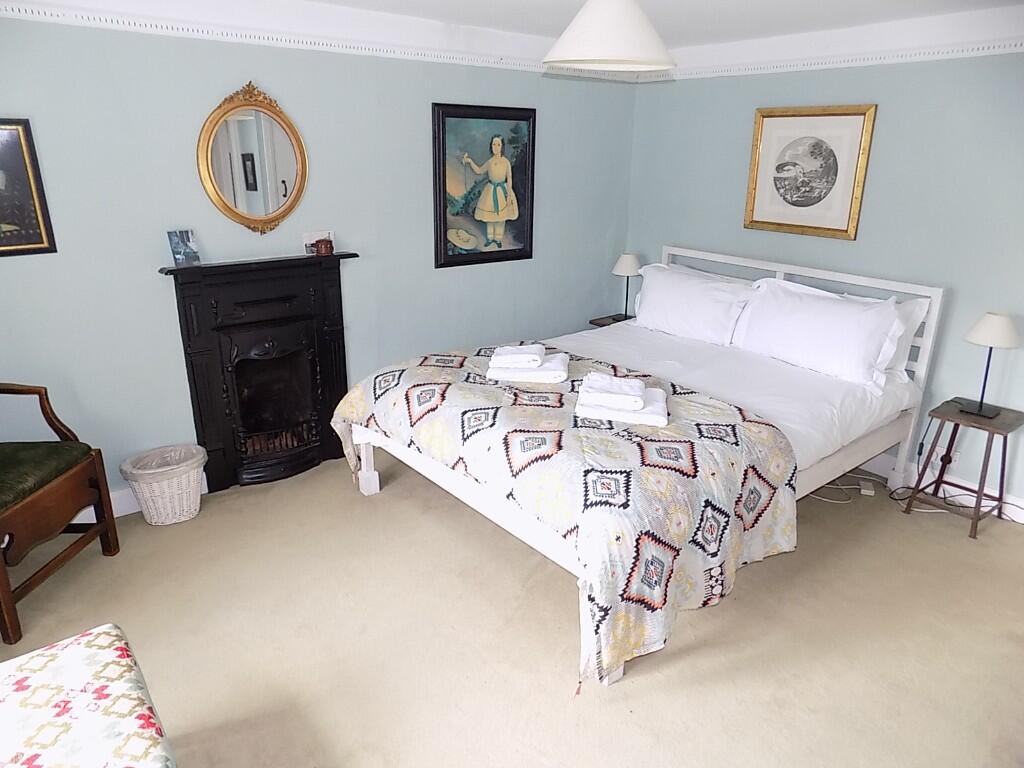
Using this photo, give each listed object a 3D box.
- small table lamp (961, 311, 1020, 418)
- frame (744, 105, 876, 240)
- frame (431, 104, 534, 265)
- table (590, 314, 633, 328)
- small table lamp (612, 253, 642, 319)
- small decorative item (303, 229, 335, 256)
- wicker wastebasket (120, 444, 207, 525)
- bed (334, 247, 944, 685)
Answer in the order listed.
[{"bbox_3d":[1.957,-0.082,2.781,0.195,0.415,0.195,-14,24,-37],"label":"small table lamp"},{"bbox_3d":[1.459,-1.051,3.377,0.027,0.600,0.606,-14,24,-37],"label":"frame"},{"bbox_3d":[-0.133,-1.045,3.629,0.669,0.807,0.030,-14,24,-37],"label":"frame"},{"bbox_3d":[0.677,-0.159,4.348,0.323,0.480,0.292,-14,24,-37],"label":"table"},{"bbox_3d":[0.732,-0.611,4.279,0.192,0.420,0.192,1,19,0],"label":"small table lamp"},{"bbox_3d":[-0.871,-0.640,3.061,0.147,0.120,0.083,-14,24,-37],"label":"small decorative item"},{"bbox_3d":[-1.446,0.439,2.870,0.312,0.263,0.307,-14,24,-37],"label":"wicker wastebasket"},{"bbox_3d":[0.605,0.044,3.033,2.085,0.953,1.575,-14,24,-37],"label":"bed"}]

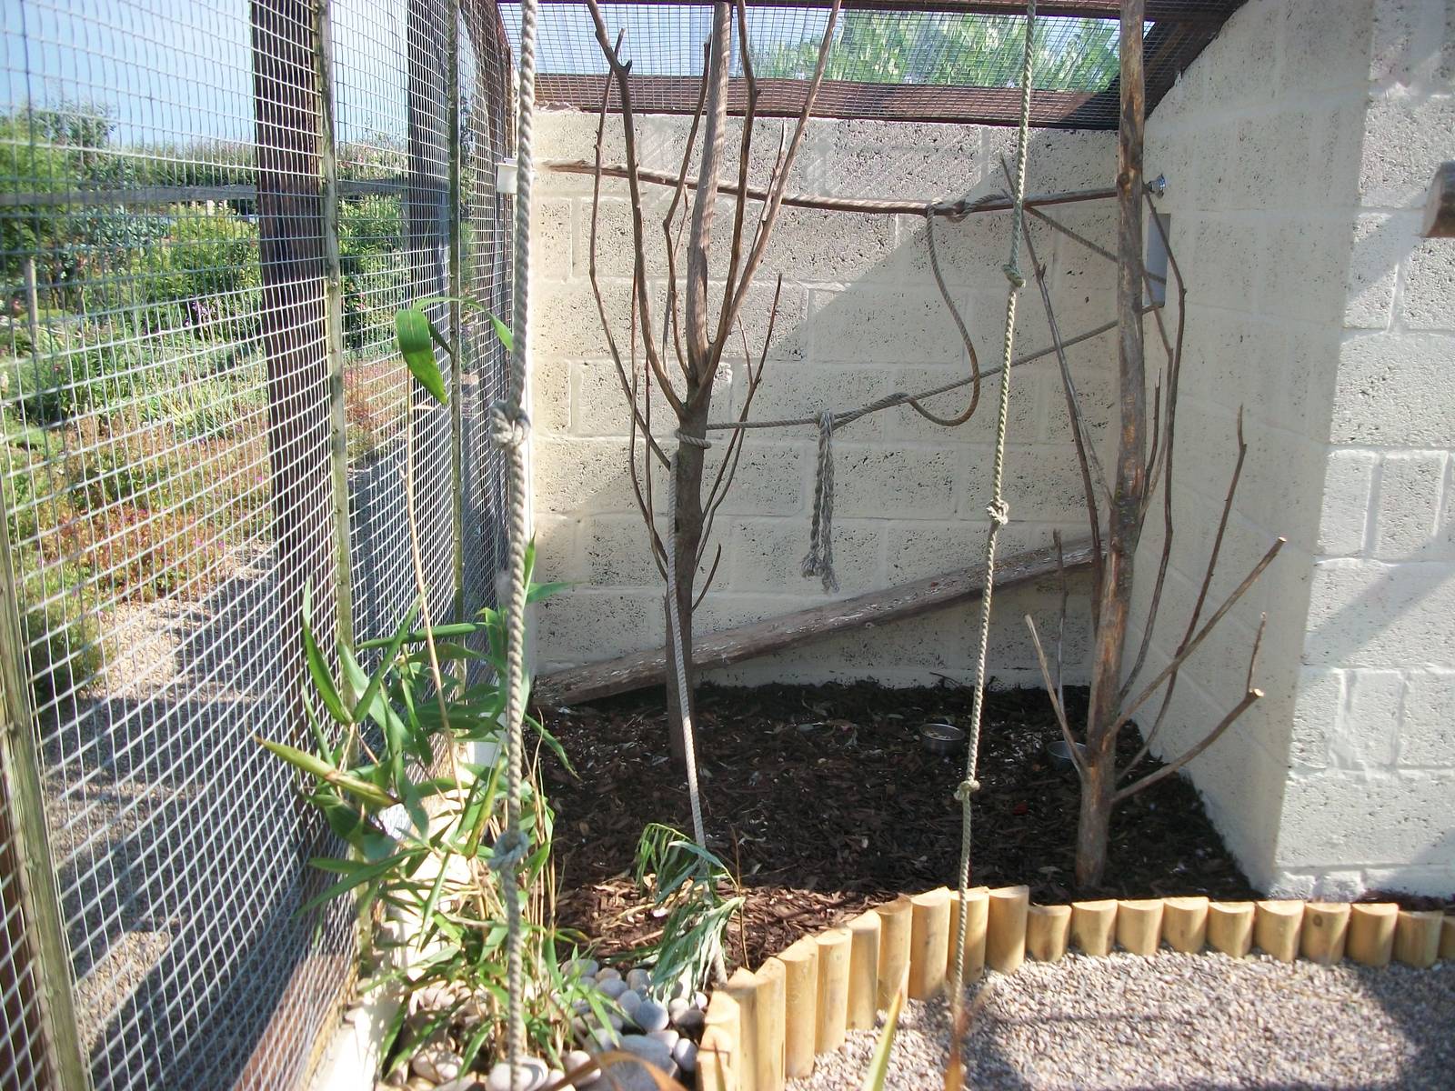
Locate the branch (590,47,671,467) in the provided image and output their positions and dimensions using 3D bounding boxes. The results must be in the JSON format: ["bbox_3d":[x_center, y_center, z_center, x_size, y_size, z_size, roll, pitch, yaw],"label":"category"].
[{"bbox_3d":[-0.227,-0.672,3.186,0.197,0.979,0.110,1,13,-2],"label":"branch"}]

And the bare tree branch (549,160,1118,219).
[{"bbox_3d":[0.299,-0.922,3.562,1.564,0.162,0.070,1,13,-2],"label":"bare tree branch"}]

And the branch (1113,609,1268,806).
[{"bbox_3d":[0.954,0.337,2.757,0.274,0.442,0.090,1,13,-2],"label":"branch"}]

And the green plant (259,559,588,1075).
[{"bbox_3d":[-0.436,0.446,2.110,0.380,0.860,0.500,1,13,-2],"label":"green plant"}]

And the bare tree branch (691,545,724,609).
[{"bbox_3d":[-0.049,0.079,3.359,0.080,0.171,0.050,1,13,-2],"label":"bare tree branch"}]

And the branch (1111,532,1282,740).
[{"bbox_3d":[0.952,0.190,2.727,0.283,0.444,0.080,1,13,-2],"label":"branch"}]

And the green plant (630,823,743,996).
[{"bbox_3d":[-0.077,0.657,2.499,0.211,0.266,0.190,1,13,-2],"label":"green plant"}]

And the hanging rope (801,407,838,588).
[{"bbox_3d":[0.241,-0.108,3.415,0.098,0.471,0.055,1,13,-2],"label":"hanging rope"}]

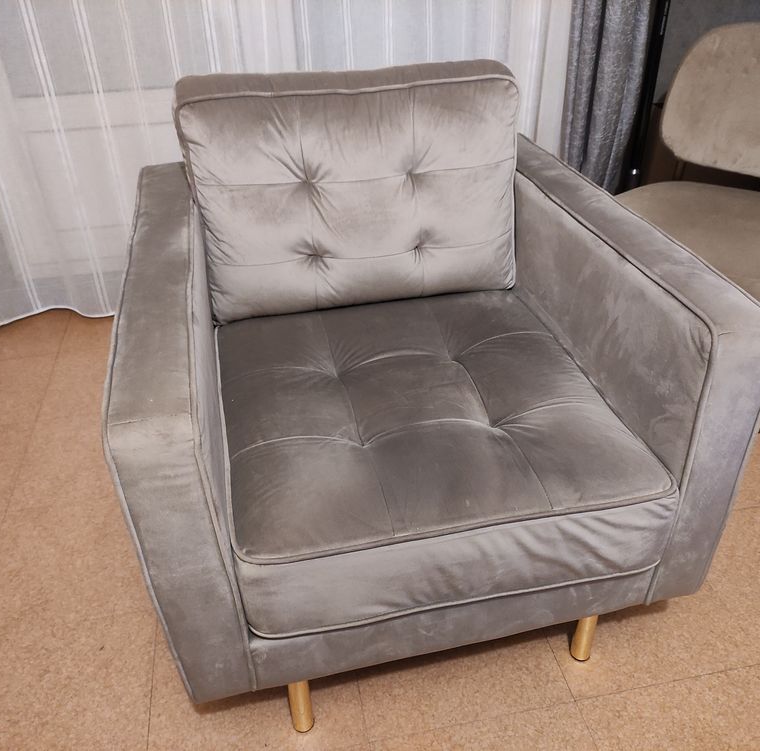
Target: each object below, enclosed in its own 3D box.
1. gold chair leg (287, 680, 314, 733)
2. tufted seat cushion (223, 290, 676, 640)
[{"bbox_3d":[-0.120,0.467,1.065,0.032,0.173,0.032,-8,34,-10],"label":"gold chair leg"},{"bbox_3d":[0.029,0.037,1.215,0.585,0.150,0.747,-8,34,-10],"label":"tufted seat cushion"}]

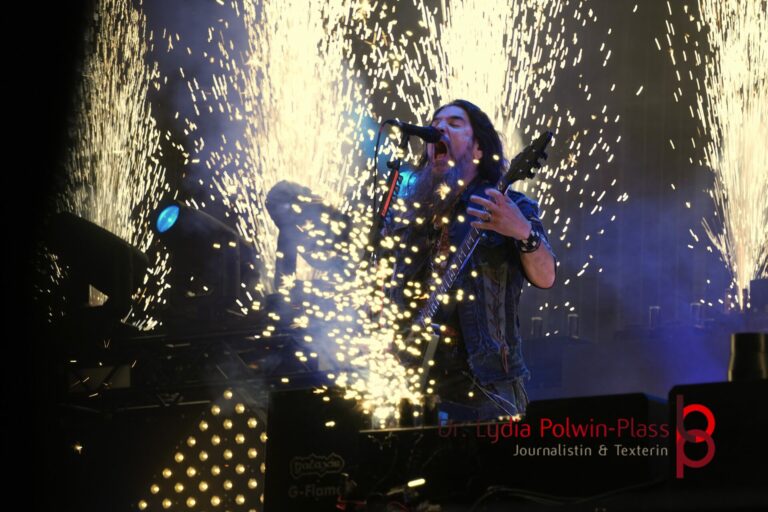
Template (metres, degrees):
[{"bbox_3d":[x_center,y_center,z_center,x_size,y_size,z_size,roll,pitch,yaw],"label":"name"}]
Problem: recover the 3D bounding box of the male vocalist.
[{"bbox_3d":[0.263,0.364,9.085,0.460,1.680,0.620,4,-6,-44],"label":"male vocalist"}]

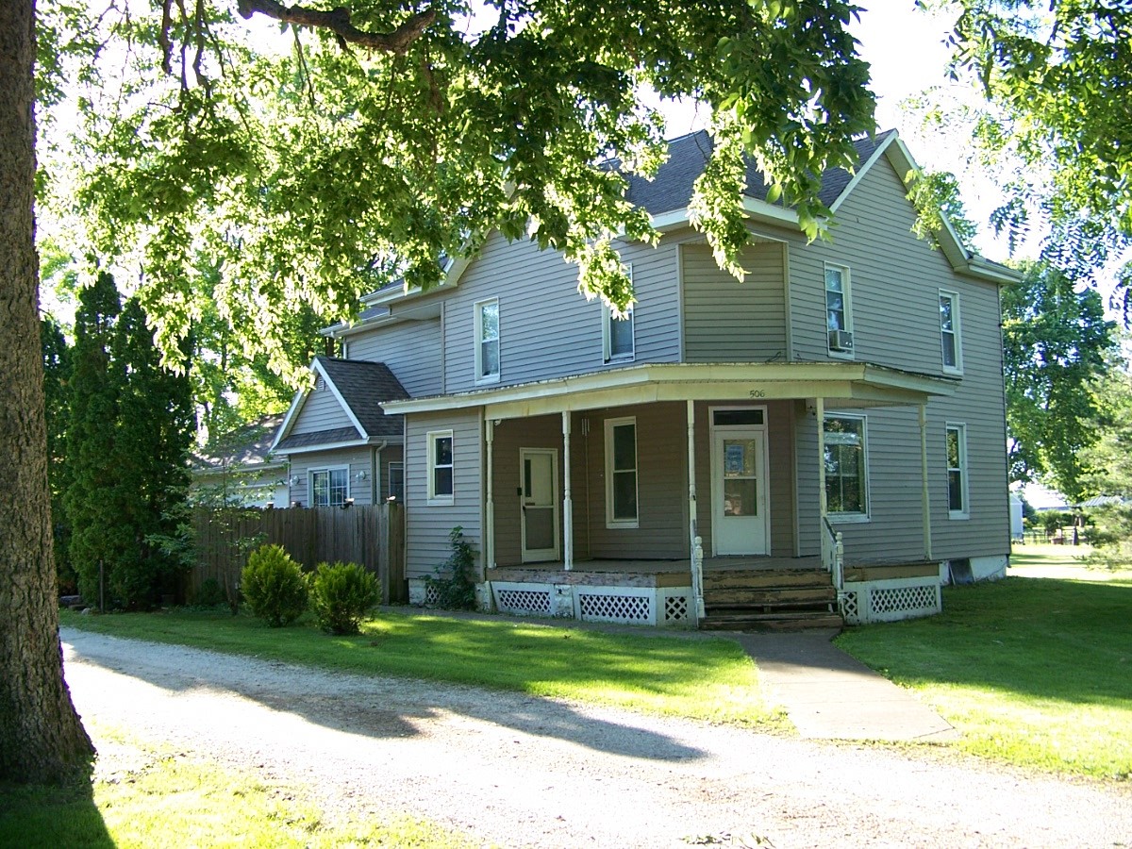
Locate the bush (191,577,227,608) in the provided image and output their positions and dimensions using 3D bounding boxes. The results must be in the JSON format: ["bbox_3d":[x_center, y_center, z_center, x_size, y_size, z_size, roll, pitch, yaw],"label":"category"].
[{"bbox_3d":[-6.489,3.060,20.800,0.650,0.530,0.620,0,-5,-17],"label":"bush"}]

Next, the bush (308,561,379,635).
[{"bbox_3d":[-2.979,2.322,15.350,0.960,0.960,0.960,0,-5,-11],"label":"bush"}]

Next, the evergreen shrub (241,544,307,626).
[{"bbox_3d":[-4.312,2.368,16.850,0.970,1.190,0.970,0,-5,-14],"label":"evergreen shrub"}]

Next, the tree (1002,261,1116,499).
[{"bbox_3d":[21.367,-1.216,50.000,6.300,12.000,6.300,-3,-5,23],"label":"tree"}]

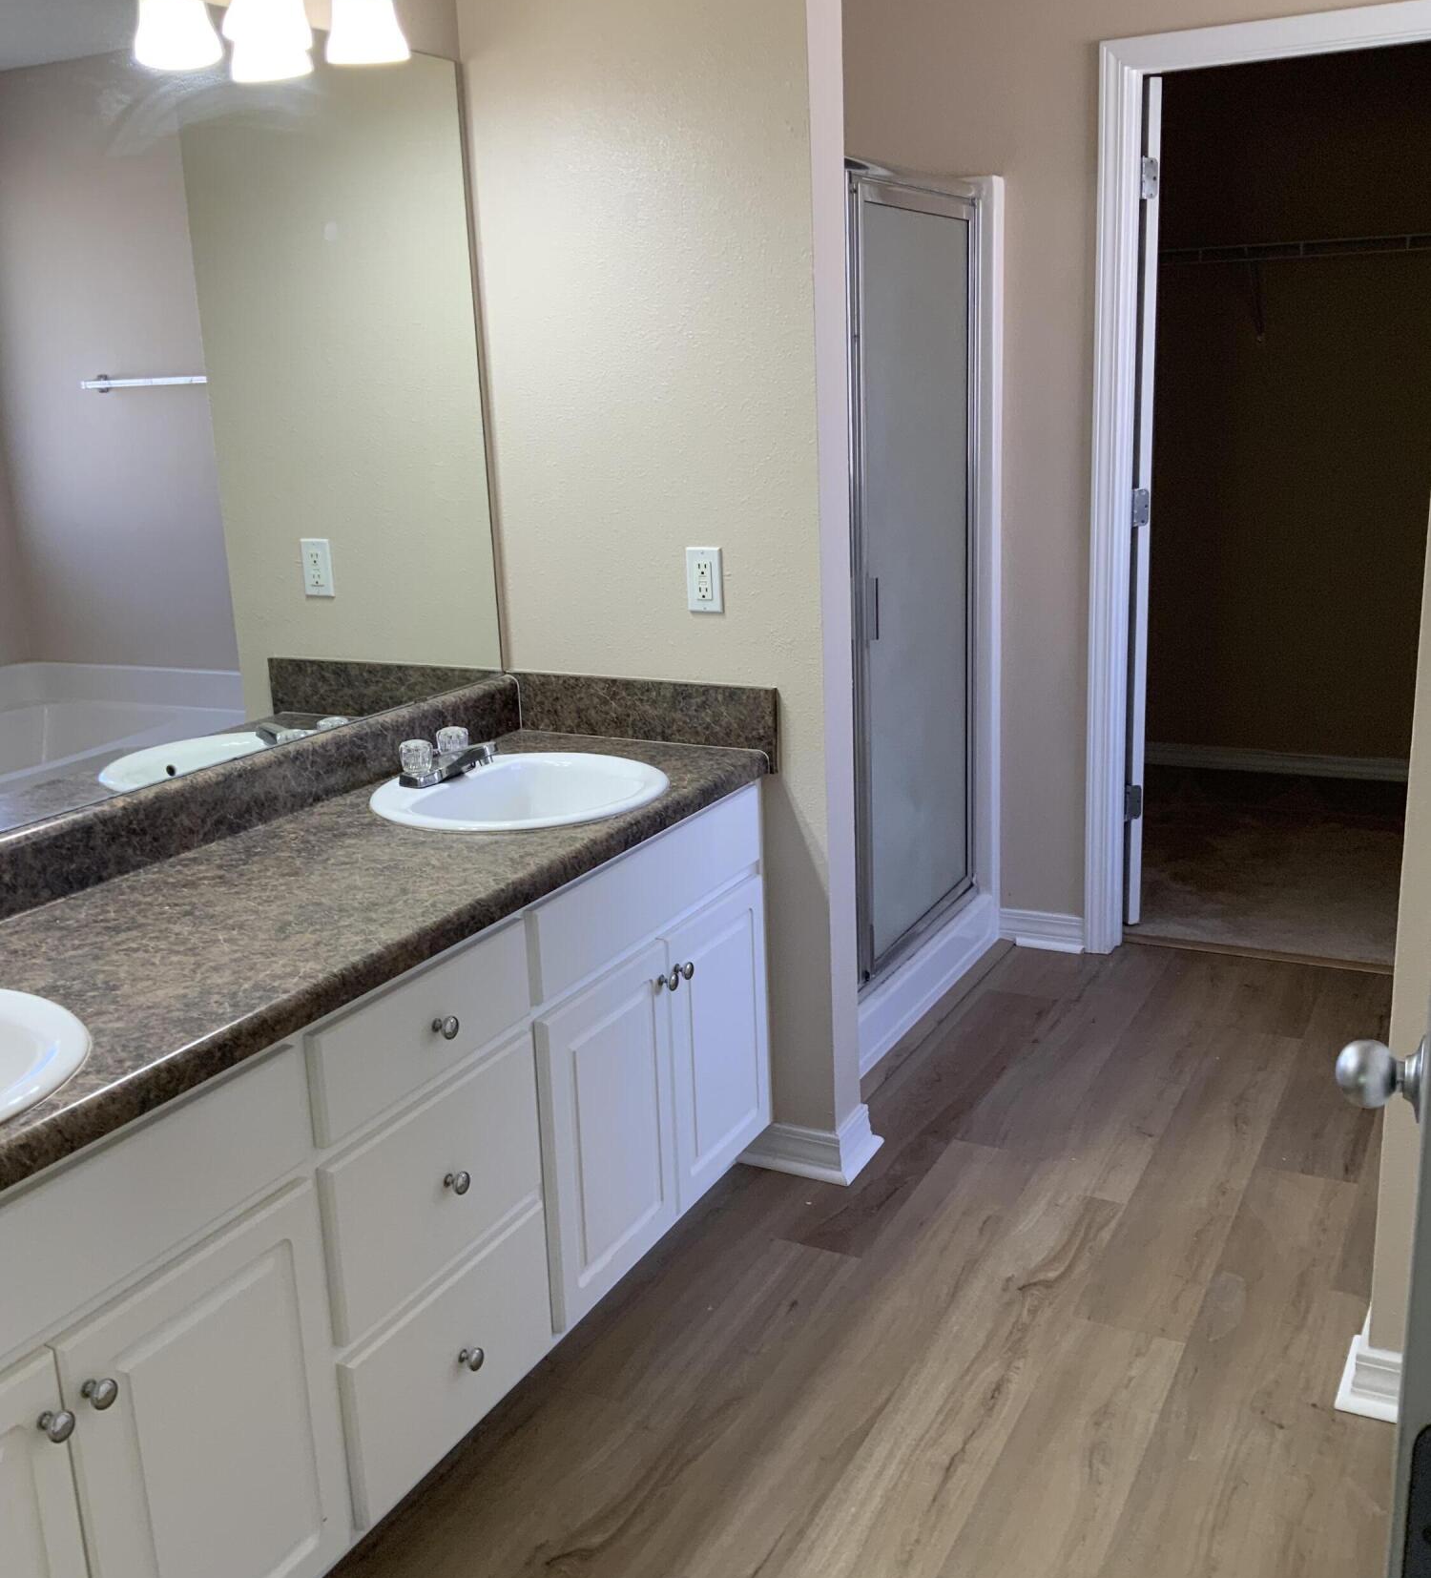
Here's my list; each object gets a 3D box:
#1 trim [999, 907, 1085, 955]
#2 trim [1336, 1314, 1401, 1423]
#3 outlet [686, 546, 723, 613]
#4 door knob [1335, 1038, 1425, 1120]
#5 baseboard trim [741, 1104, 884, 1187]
[{"bbox_3d":[0.828,0.359,4.077,0.220,0.084,0.037,6,17,27],"label":"trim"},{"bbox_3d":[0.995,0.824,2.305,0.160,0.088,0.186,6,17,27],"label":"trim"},{"bbox_3d":[-0.016,-0.364,2.798,0.071,0.115,0.010,6,17,27],"label":"outlet"},{"bbox_3d":[0.510,0.221,1.222,0.066,0.065,0.065,5,17,25],"label":"door knob"},{"bbox_3d":[0.182,0.657,3.060,0.229,0.086,0.182,6,17,27],"label":"baseboard trim"}]

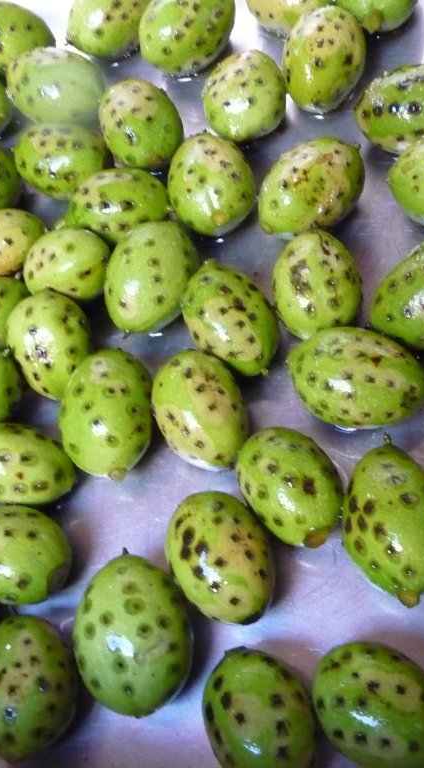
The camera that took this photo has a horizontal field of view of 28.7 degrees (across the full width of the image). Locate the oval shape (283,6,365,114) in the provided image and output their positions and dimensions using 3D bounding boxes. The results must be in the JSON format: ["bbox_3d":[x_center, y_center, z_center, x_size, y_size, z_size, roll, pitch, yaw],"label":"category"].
[{"bbox_3d":[0.045,-0.132,0.336,0.033,0.033,0.044,2,69,14],"label":"oval shape"}]

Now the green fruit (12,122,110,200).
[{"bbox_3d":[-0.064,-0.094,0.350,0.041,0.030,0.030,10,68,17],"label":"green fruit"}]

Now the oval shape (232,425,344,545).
[{"bbox_3d":[0.026,0.035,0.286,0.032,0.032,0.046,-31,64,-4],"label":"oval shape"}]

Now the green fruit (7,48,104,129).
[{"bbox_3d":[-0.064,-0.121,0.339,0.040,0.030,0.030,5,66,10],"label":"green fruit"}]

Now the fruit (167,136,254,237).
[{"bbox_3d":[0.000,-0.077,0.319,0.032,0.032,0.042,-18,63,4],"label":"fruit"}]

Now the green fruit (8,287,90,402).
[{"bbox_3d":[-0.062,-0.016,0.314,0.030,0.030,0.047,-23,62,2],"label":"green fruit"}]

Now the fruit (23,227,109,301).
[{"bbox_3d":[-0.055,-0.045,0.314,0.033,0.026,0.027,-15,64,1],"label":"fruit"}]

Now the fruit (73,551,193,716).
[{"bbox_3d":[-0.024,0.077,0.258,0.036,0.036,0.050,-16,64,3],"label":"fruit"}]

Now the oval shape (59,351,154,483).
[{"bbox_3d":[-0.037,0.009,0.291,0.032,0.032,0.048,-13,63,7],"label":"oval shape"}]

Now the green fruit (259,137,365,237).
[{"bbox_3d":[0.036,-0.072,0.302,0.043,0.030,0.030,-34,66,-9],"label":"green fruit"}]

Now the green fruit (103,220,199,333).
[{"bbox_3d":[-0.022,-0.040,0.305,0.032,0.032,0.045,19,73,21],"label":"green fruit"}]

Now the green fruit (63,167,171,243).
[{"bbox_3d":[-0.036,-0.068,0.315,0.040,0.028,0.029,6,66,10],"label":"green fruit"}]

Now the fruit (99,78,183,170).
[{"bbox_3d":[-0.029,-0.107,0.340,0.032,0.032,0.042,-34,63,-5],"label":"fruit"}]

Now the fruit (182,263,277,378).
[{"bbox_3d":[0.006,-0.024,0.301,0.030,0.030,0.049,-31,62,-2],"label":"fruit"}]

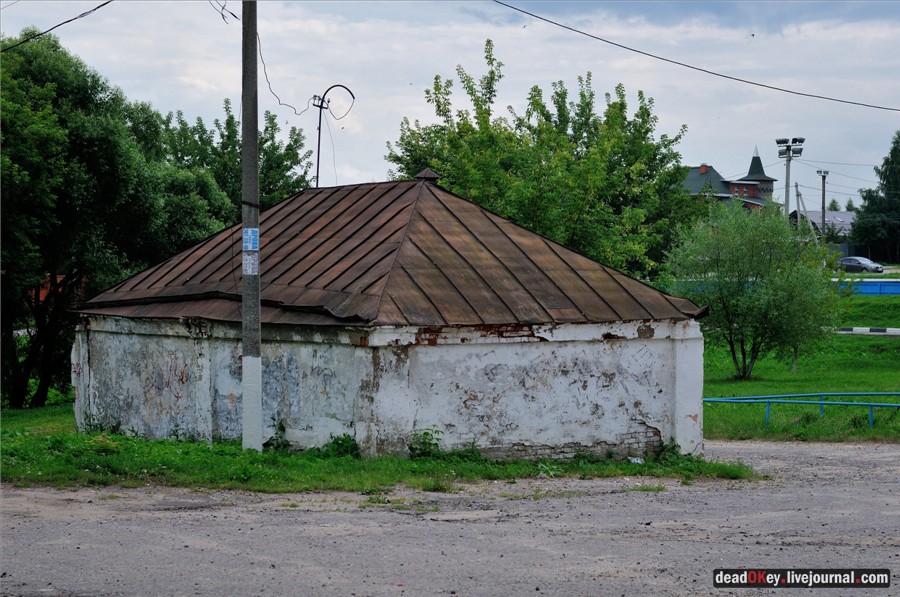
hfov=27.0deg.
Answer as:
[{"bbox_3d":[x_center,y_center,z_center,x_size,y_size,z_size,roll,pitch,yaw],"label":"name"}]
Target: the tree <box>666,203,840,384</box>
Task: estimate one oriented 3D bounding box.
[{"bbox_3d":[8.593,-0.198,53.000,4.950,5.000,4.700,0,1,0],"label":"tree"}]

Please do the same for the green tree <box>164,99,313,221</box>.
[{"bbox_3d":[-6.447,-1.883,56.000,5.000,8.200,5.000,0,1,0],"label":"green tree"}]

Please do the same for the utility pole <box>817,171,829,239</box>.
[{"bbox_3d":[32.833,-5.994,165.000,1.050,10.400,0.700,0,1,12],"label":"utility pole"}]

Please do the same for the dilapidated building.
[{"bbox_3d":[-1.509,0.181,32.701,6.300,4.500,10.900,-1,1,-33],"label":"dilapidated building"}]

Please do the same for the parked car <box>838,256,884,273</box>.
[{"bbox_3d":[39.128,-3.204,178.000,4.550,1.460,1.780,0,1,44],"label":"parked car"}]

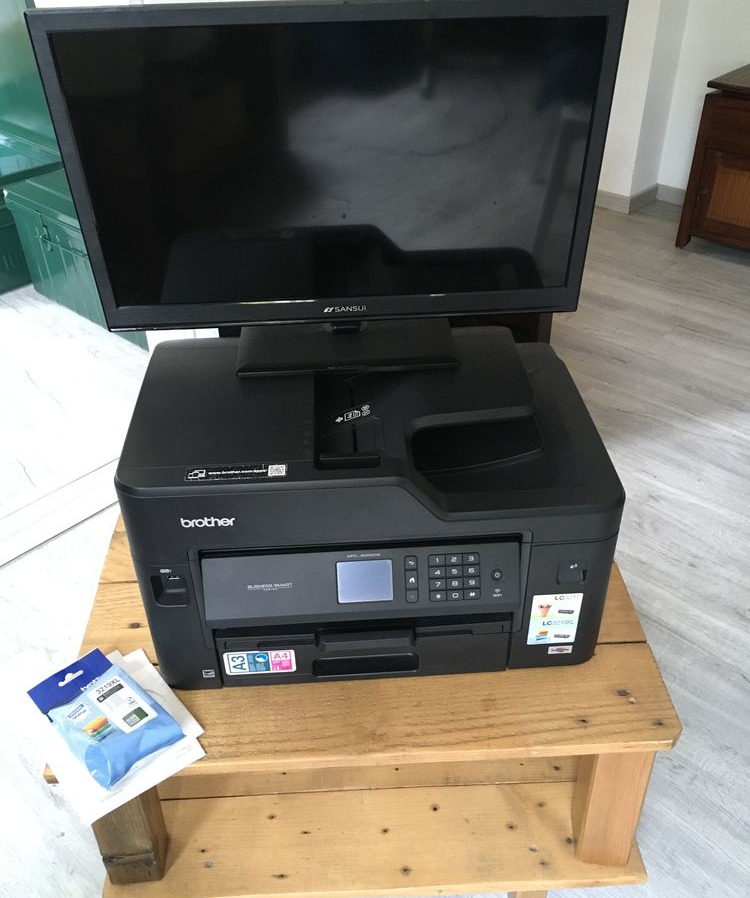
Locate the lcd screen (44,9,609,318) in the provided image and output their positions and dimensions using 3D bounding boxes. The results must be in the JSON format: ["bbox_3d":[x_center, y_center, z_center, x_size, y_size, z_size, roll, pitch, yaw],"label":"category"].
[{"bbox_3d":[-0.037,-0.299,0.908,0.559,0.346,0.050,-4,42,-3],"label":"lcd screen"}]

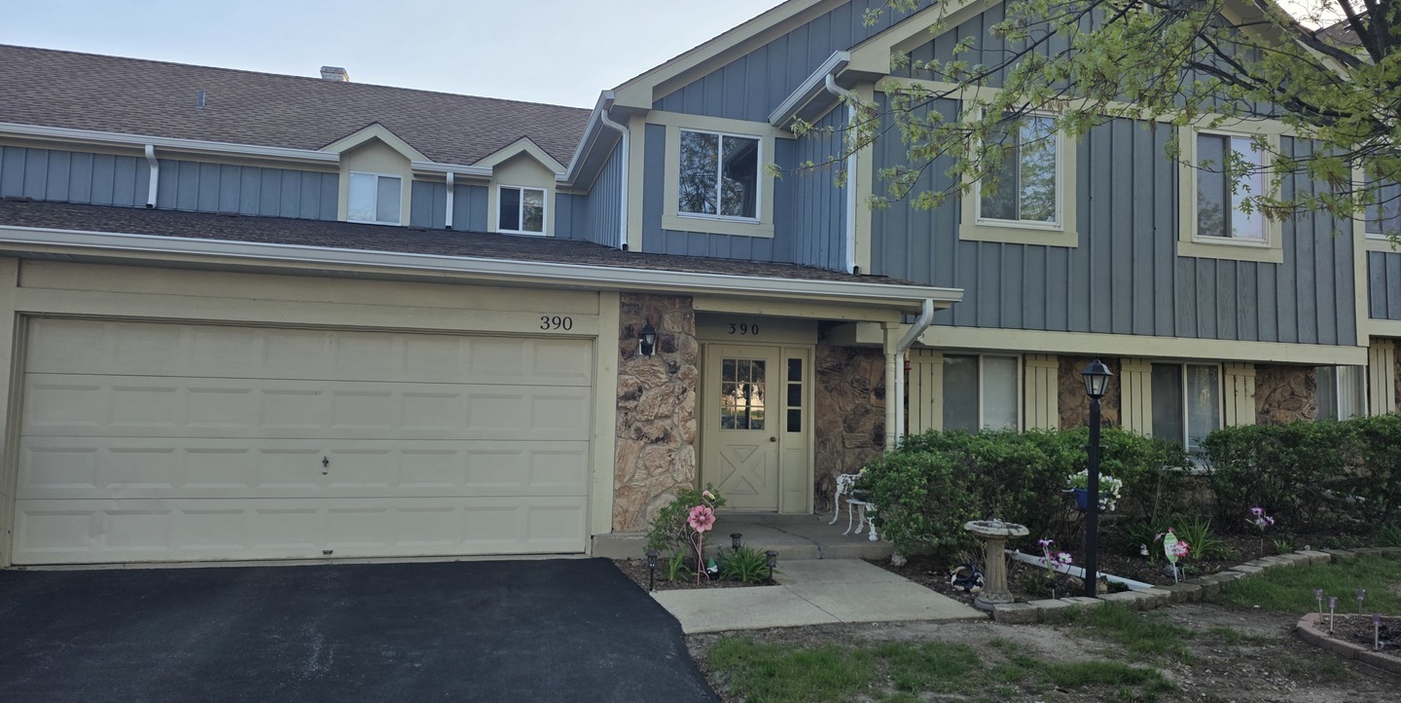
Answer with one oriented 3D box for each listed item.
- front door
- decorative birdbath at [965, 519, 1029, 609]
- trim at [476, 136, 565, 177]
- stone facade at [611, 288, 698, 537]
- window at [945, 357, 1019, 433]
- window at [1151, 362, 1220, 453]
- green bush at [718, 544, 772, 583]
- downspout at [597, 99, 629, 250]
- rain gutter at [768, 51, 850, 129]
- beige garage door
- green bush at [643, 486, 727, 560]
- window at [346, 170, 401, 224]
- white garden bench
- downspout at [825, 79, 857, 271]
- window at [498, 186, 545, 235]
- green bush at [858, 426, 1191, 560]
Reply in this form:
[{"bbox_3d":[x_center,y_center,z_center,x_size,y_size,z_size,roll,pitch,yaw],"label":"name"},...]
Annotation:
[{"bbox_3d":[0.510,0.925,11.357,0.920,1.990,0.060,2,-4,-14],"label":"front door"},{"bbox_3d":[2.377,1.682,7.480,0.515,0.660,0.515,2,-3,-15],"label":"decorative birdbath"},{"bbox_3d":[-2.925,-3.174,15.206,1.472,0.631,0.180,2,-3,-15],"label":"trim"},{"bbox_3d":[-0.471,0.612,9.176,0.790,2.300,0.200,2,-4,-14],"label":"stone facade"},{"bbox_3d":[3.582,0.748,11.930,1.120,1.394,0.100,2,-3,-15],"label":"window"},{"bbox_3d":[6.628,0.859,12.750,1.162,1.400,0.100,2,-3,-15],"label":"window"},{"bbox_3d":[0.404,1.870,8.266,0.480,0.300,0.460,1,-3,0],"label":"green bush"},{"bbox_3d":[-1.125,-2.269,12.042,0.400,1.930,0.160,2,-3,-15],"label":"downspout"},{"bbox_3d":[1.329,-3.232,11.640,0.140,0.120,2.450,2,-4,-15],"label":"rain gutter"},{"bbox_3d":[-3.405,0.826,8.460,4.830,2.100,0.080,2,-4,-14],"label":"beige garage door"},{"bbox_3d":[-0.129,1.434,7.791,0.660,0.670,0.600,2,-4,-14],"label":"green bush"},{"bbox_3d":[-5.528,-2.591,15.825,0.870,0.850,0.100,2,-4,-14],"label":"window"},{"bbox_3d":[1.698,1.547,9.346,0.540,0.540,1.200,2,-4,-14],"label":"white garden bench"},{"bbox_3d":[1.646,-2.053,10.781,0.390,2.357,0.160,2,-3,-15],"label":"downspout"},{"bbox_3d":[-2.971,-2.344,15.507,0.788,0.816,0.100,2,-3,-15],"label":"window"},{"bbox_3d":[3.353,1.450,9.732,3.550,1.150,1.500,2,-4,-14],"label":"green bush"}]

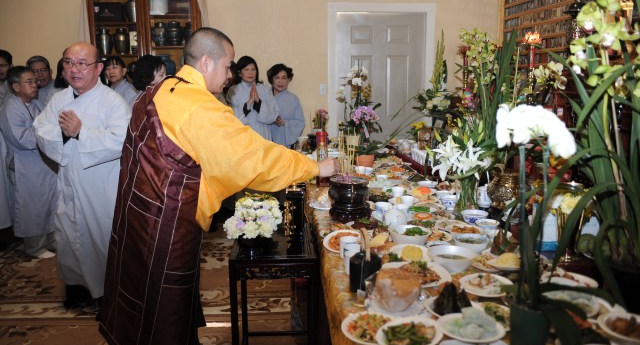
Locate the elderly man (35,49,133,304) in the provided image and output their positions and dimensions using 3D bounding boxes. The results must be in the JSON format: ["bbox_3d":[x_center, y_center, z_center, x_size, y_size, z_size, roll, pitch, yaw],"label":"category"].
[{"bbox_3d":[-1.379,0.052,2.960,0.550,1.610,0.420,-2,11,-8],"label":"elderly man"}]

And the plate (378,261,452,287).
[{"bbox_3d":[0.304,0.330,1.588,0.230,0.035,0.230,-1,11,0],"label":"plate"}]

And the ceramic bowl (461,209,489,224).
[{"bbox_3d":[0.696,0.198,2.233,0.122,0.054,0.122,-1,11,0],"label":"ceramic bowl"}]

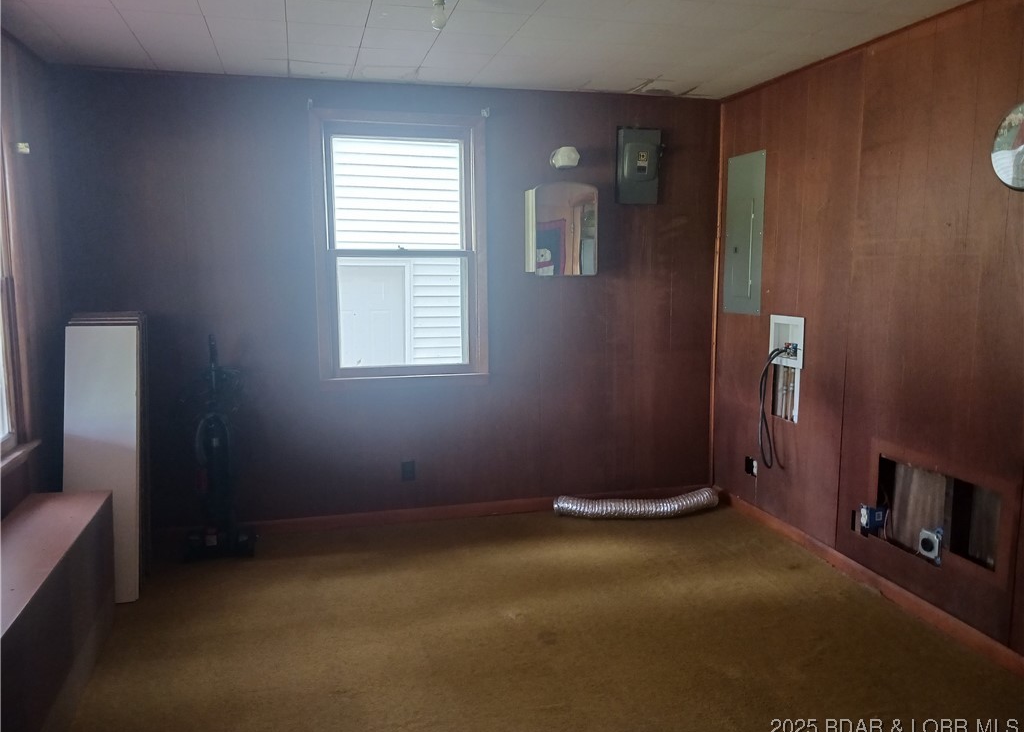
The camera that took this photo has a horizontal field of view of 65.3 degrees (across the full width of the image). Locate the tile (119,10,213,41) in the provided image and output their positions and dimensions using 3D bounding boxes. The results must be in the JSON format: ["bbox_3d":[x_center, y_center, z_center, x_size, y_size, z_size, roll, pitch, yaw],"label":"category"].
[{"bbox_3d":[-1.364,-1.358,3.161,0.305,0.018,0.305,-2,8,-14],"label":"tile"}]

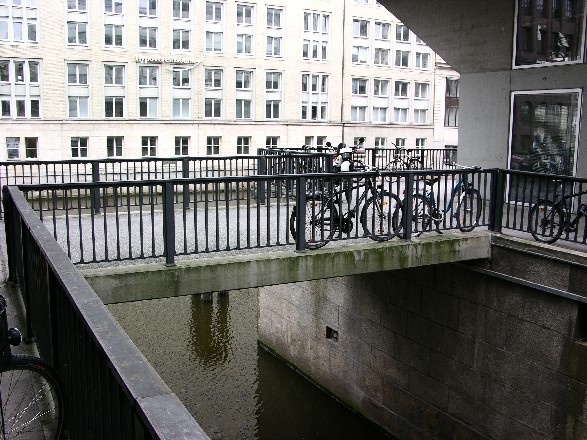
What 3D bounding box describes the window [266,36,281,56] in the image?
[{"bbox_3d":[-1.872,-16.239,55.539,1.480,1.800,0.200,-4,10,-24],"label":"window"}]

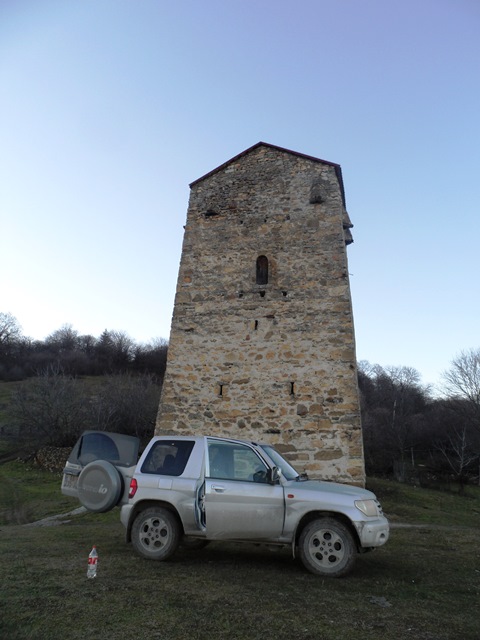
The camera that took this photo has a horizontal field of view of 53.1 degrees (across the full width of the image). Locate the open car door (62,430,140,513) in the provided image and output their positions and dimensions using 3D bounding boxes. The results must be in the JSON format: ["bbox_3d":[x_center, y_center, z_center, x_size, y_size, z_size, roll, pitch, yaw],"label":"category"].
[{"bbox_3d":[-2.050,2.184,7.128,1.300,1.080,0.430,1,-17,25],"label":"open car door"}]

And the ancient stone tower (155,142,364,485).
[{"bbox_3d":[1.452,0.324,20.056,7.155,13.922,6.800,-3,-18,16],"label":"ancient stone tower"}]

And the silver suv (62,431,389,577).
[{"bbox_3d":[-0.281,2.604,7.133,4.630,1.700,1.800,-3,-19,15],"label":"silver suv"}]

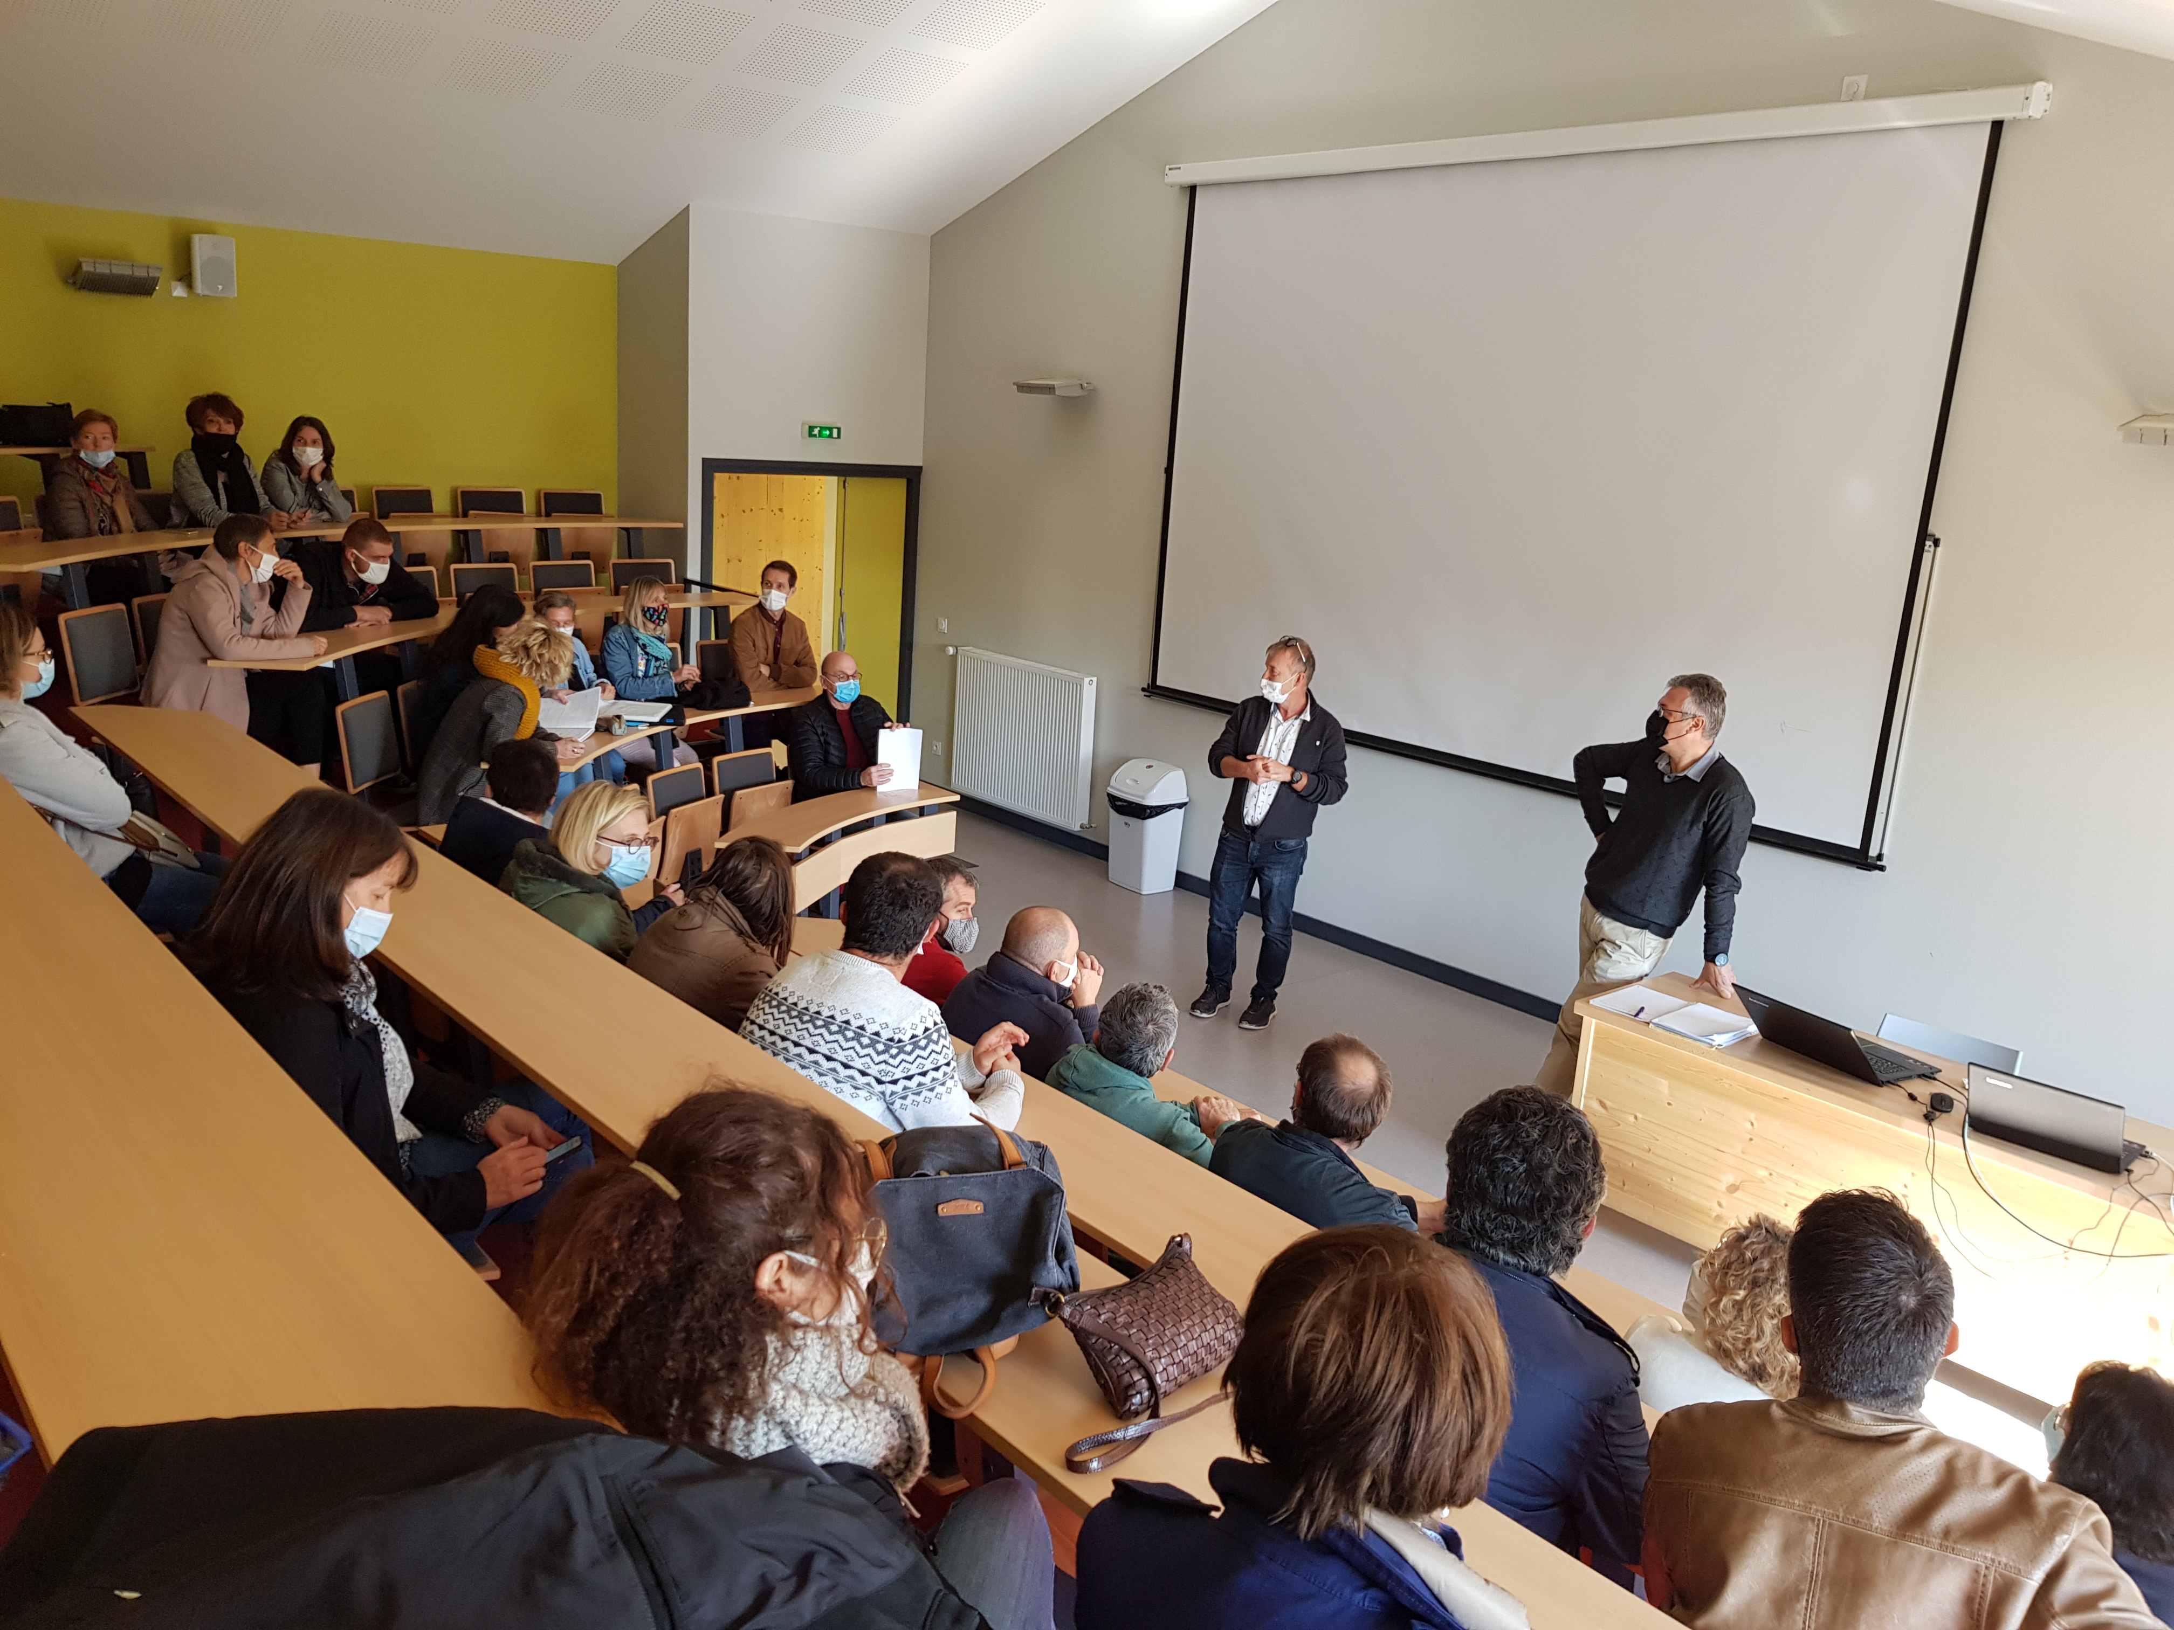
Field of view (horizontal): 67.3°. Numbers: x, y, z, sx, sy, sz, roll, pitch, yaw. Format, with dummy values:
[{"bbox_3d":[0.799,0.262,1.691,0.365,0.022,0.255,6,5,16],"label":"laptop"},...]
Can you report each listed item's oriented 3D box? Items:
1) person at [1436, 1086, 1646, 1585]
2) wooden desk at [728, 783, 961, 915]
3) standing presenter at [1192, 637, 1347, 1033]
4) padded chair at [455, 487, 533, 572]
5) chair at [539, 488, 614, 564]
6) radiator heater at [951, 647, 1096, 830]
[{"bbox_3d":[0.528,1.014,2.193,0.760,1.360,0.530,-9,18,-44],"label":"person"},{"bbox_3d":[-1.135,0.359,7.485,0.480,0.740,1.570,10,15,25],"label":"wooden desk"},{"bbox_3d":[0.765,0.058,7.189,0.580,1.710,0.420,10,15,26],"label":"standing presenter"},{"bbox_3d":[-3.533,-1.538,10.031,0.380,0.890,0.430,13,16,34],"label":"padded chair"},{"bbox_3d":[-3.146,-1.594,10.377,0.380,0.890,0.430,14,16,36],"label":"chair"},{"bbox_3d":[-0.396,-0.487,9.993,0.120,0.900,1.200,-9,18,-42],"label":"radiator heater"}]

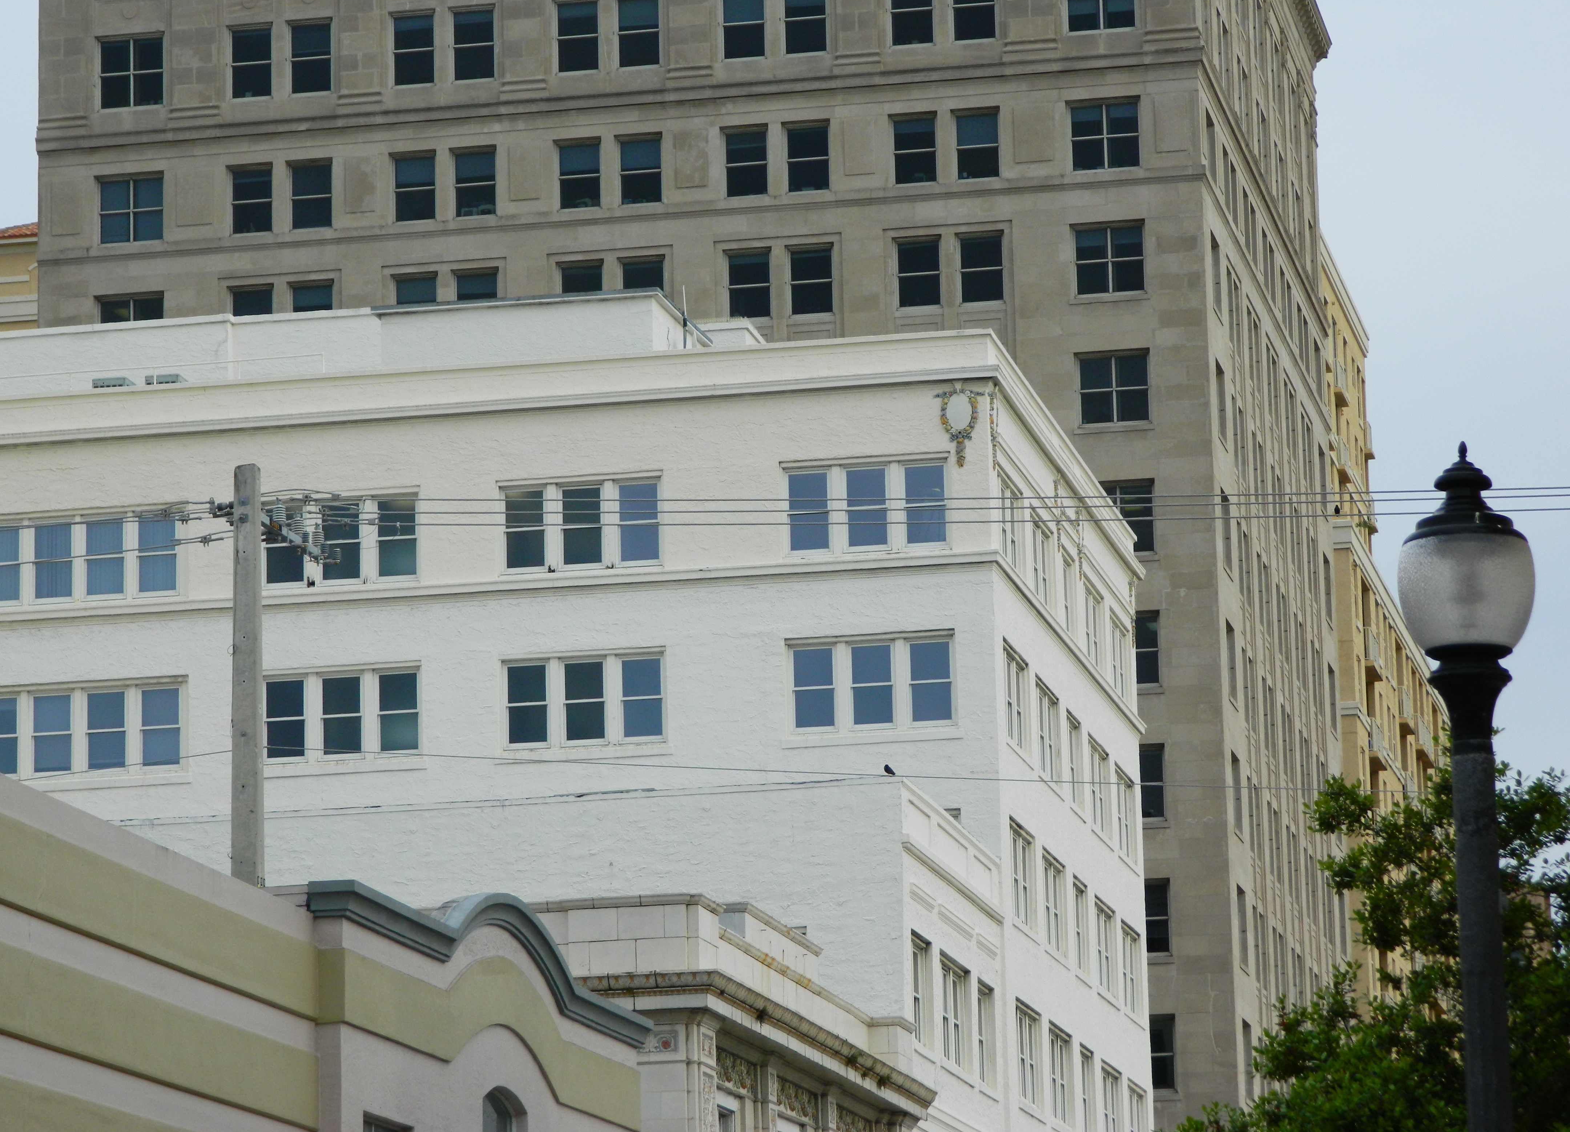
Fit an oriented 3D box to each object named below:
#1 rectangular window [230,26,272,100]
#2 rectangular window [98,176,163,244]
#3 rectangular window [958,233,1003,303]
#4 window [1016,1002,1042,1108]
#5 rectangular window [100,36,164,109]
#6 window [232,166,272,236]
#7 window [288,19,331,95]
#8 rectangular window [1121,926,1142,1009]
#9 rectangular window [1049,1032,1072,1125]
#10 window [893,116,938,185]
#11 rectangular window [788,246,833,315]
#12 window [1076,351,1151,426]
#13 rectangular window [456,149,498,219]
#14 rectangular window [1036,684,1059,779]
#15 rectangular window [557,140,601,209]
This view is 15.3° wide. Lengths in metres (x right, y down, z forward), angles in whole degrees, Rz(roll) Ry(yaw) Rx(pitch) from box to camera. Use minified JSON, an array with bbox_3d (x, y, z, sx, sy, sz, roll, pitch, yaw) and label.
[{"bbox_3d":[-14.416,-13.588,157.889,1.147,1.897,0.200,-4,-11,10],"label":"rectangular window"},{"bbox_3d":[-17.631,-9.609,157.773,1.813,1.774,0.200,-4,-11,10],"label":"rectangular window"},{"bbox_3d":[5.114,-7.794,152.984,1.109,1.800,0.200,-4,-11,10],"label":"rectangular window"},{"bbox_3d":[4.676,9.603,114.600,0.200,1.786,3.242,-4,-11,10],"label":"window"},{"bbox_3d":[-17.239,-12.987,154.613,1.820,1.970,0.180,-4,-11,11],"label":"rectangular window"},{"bbox_3d":[-14.860,-10.159,163.136,1.146,1.887,0.150,-4,-11,10],"label":"window"},{"bbox_3d":[-12.570,-13.496,155.124,1.081,1.860,0.150,-4,-11,11],"label":"window"},{"bbox_3d":[7.702,9.053,131.645,0.200,1.646,2.990,-4,-11,10],"label":"rectangular window"},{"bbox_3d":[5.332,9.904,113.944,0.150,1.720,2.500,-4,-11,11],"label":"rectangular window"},{"bbox_3d":[3.354,-10.643,150.054,1.150,1.820,0.180,-4,-11,11],"label":"window"},{"bbox_3d":[0.660,-7.497,153.800,1.132,1.775,0.200,-4,-11,10],"label":"rectangular window"},{"bbox_3d":[8.467,-4.591,151.013,1.783,1.791,0.200,-4,-11,10],"label":"window"},{"bbox_3d":[-8.544,-10.563,162.004,1.187,1.800,0.150,-4,-11,10],"label":"rectangular window"},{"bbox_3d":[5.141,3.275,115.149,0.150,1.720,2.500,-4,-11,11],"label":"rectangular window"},{"bbox_3d":[-5.294,-10.104,151.675,1.140,1.830,0.180,-4,-11,11],"label":"rectangular window"}]

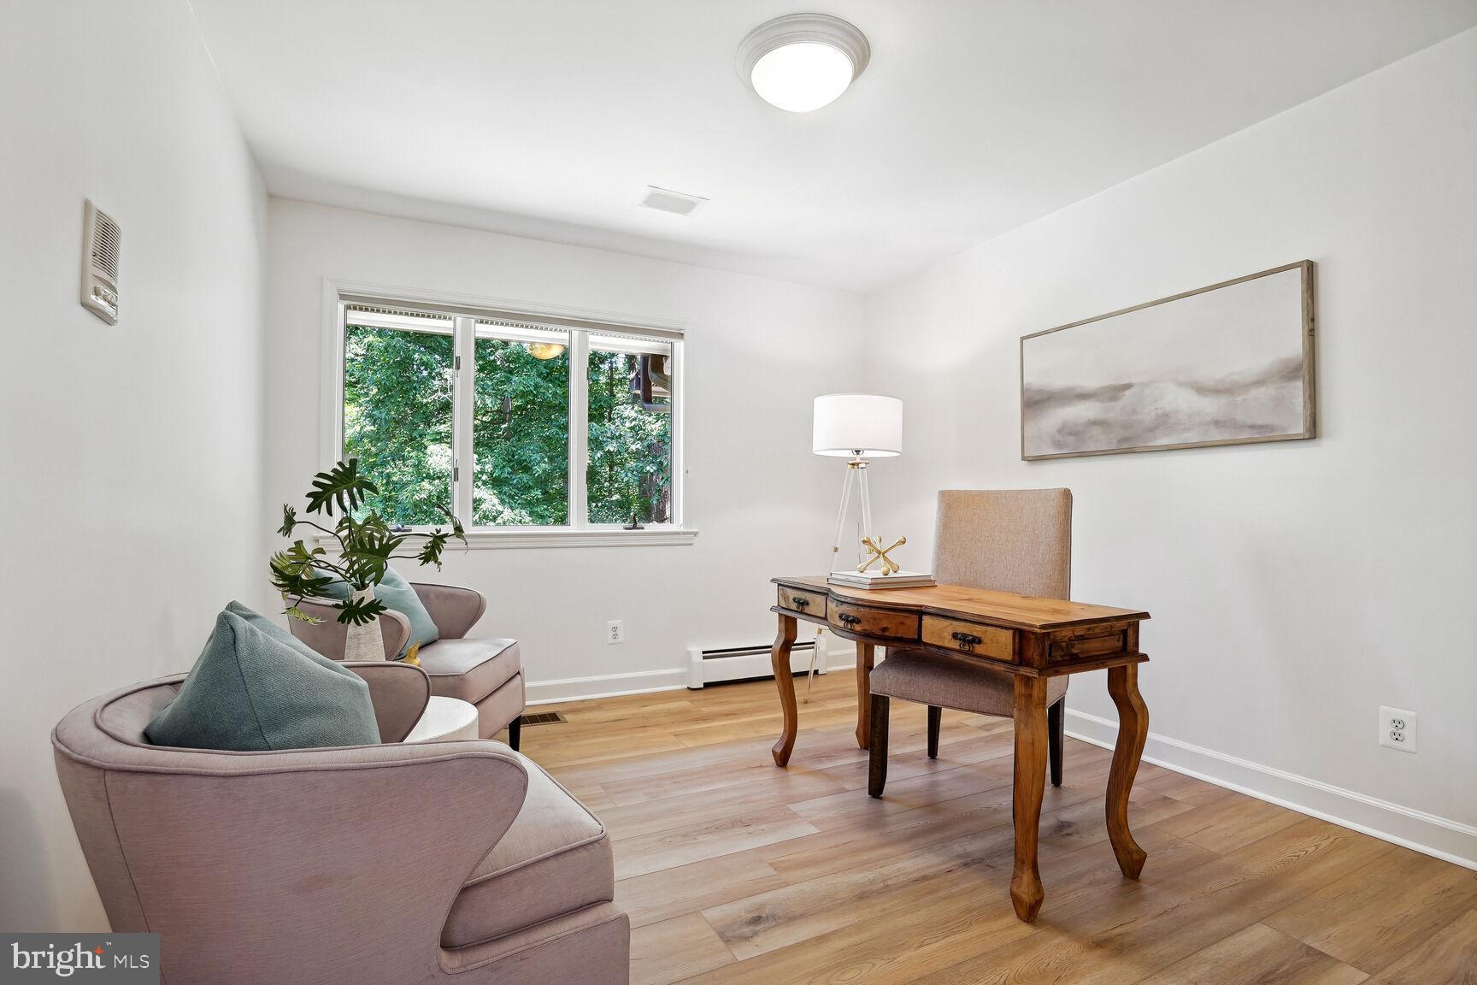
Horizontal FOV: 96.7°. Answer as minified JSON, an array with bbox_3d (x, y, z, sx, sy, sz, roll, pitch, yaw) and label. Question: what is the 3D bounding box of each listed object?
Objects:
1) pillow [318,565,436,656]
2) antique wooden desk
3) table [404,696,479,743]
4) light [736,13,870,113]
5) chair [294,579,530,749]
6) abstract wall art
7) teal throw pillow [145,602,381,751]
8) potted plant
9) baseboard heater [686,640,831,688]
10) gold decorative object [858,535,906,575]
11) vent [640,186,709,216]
[{"bbox_3d":[-1.377,0.456,2.540,0.170,0.440,0.470,-33,-1,-1],"label":"pillow"},{"bbox_3d":[0.614,0.706,2.200,0.490,0.735,1.185,1,-1,-28],"label":"antique wooden desk"},{"bbox_3d":[-0.981,0.870,1.839,0.470,0.455,0.470,1,-1,-27],"label":"table"},{"bbox_3d":[0.199,-1.276,2.041,0.405,0.145,0.405,0,-1,0],"label":"light"},{"bbox_3d":[-1.243,0.705,2.445,0.740,0.735,0.740,0,-1,3],"label":"chair"},{"bbox_3d":[1.648,-0.462,2.677,0.042,0.594,1.093,1,-1,-30],"label":"abstract wall art"},{"bbox_3d":[-0.737,0.391,1.062,0.190,0.430,0.460,-17,8,-33],"label":"teal throw pillow"},{"bbox_3d":[-1.045,0.272,1.860,0.450,0.730,0.440,1,-1,-27],"label":"potted plant"},{"bbox_3d":[0.123,1.000,3.900,0.890,0.217,0.085,1,-1,-24],"label":"baseboard heater"},{"bbox_3d":[0.565,0.245,2.580,0.180,0.150,0.170,0,-1,12],"label":"gold decorative object"},{"bbox_3d":[-0.295,-1.323,3.012,0.290,0.015,0.195,1,-1,-26],"label":"vent"}]

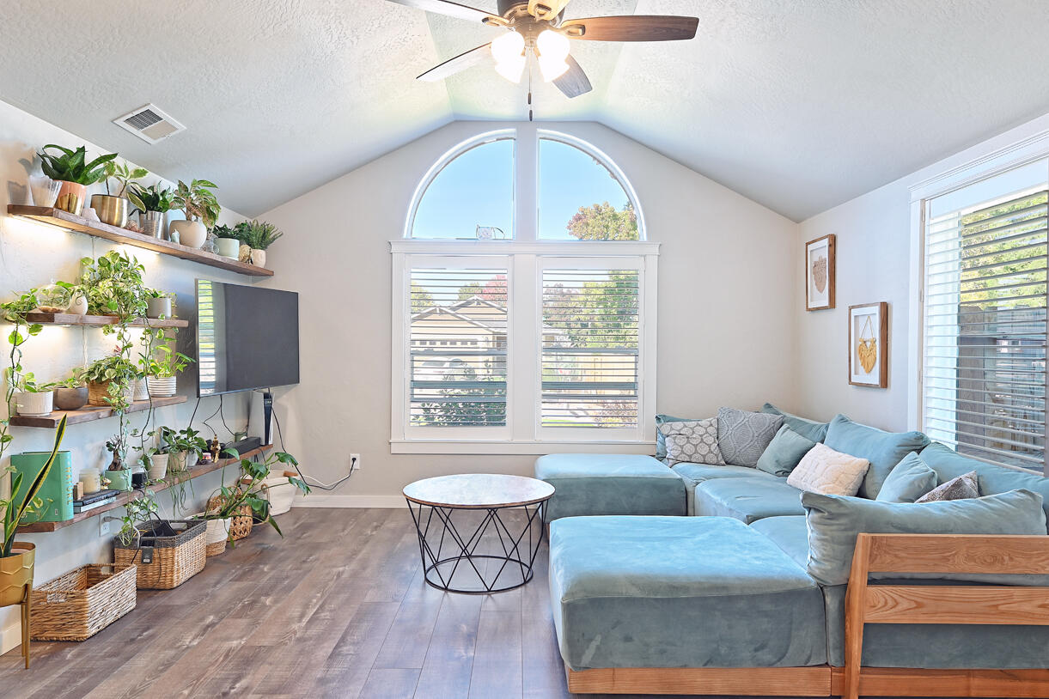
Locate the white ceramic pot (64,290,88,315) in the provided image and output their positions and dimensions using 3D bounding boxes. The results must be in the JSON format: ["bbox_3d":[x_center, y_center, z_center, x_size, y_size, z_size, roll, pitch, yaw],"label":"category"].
[{"bbox_3d":[-1.995,-0.207,2.990,0.084,0.119,0.084,0,0,0],"label":"white ceramic pot"}]

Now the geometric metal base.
[{"bbox_3d":[-0.262,1.063,3.885,0.815,0.460,0.815,0,0,1],"label":"geometric metal base"}]

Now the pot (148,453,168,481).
[{"bbox_3d":[-2.157,0.693,3.950,0.098,0.138,0.098,0,0,0],"label":"pot"}]

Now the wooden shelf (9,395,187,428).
[{"bbox_3d":[-2.018,0.295,3.288,0.184,0.037,1.048,0,0,1],"label":"wooden shelf"}]

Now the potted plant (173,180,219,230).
[{"bbox_3d":[-1.966,-0.873,4.015,0.247,0.276,0.247,0,0,0],"label":"potted plant"}]

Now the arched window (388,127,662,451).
[{"bbox_3d":[0.004,-0.478,5.420,2.140,2.640,0.120,0,0,1],"label":"arched window"}]

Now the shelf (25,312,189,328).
[{"bbox_3d":[-2.150,-0.144,3.500,0.200,0.042,1.120,0,0,1],"label":"shelf"}]

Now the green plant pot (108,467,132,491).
[{"bbox_3d":[-2.047,0.661,3.380,0.115,0.112,0.115,0,0,0],"label":"green plant pot"}]

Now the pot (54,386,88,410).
[{"bbox_3d":[-2.034,0.223,3.004,0.135,0.104,0.135,0,0,0],"label":"pot"}]

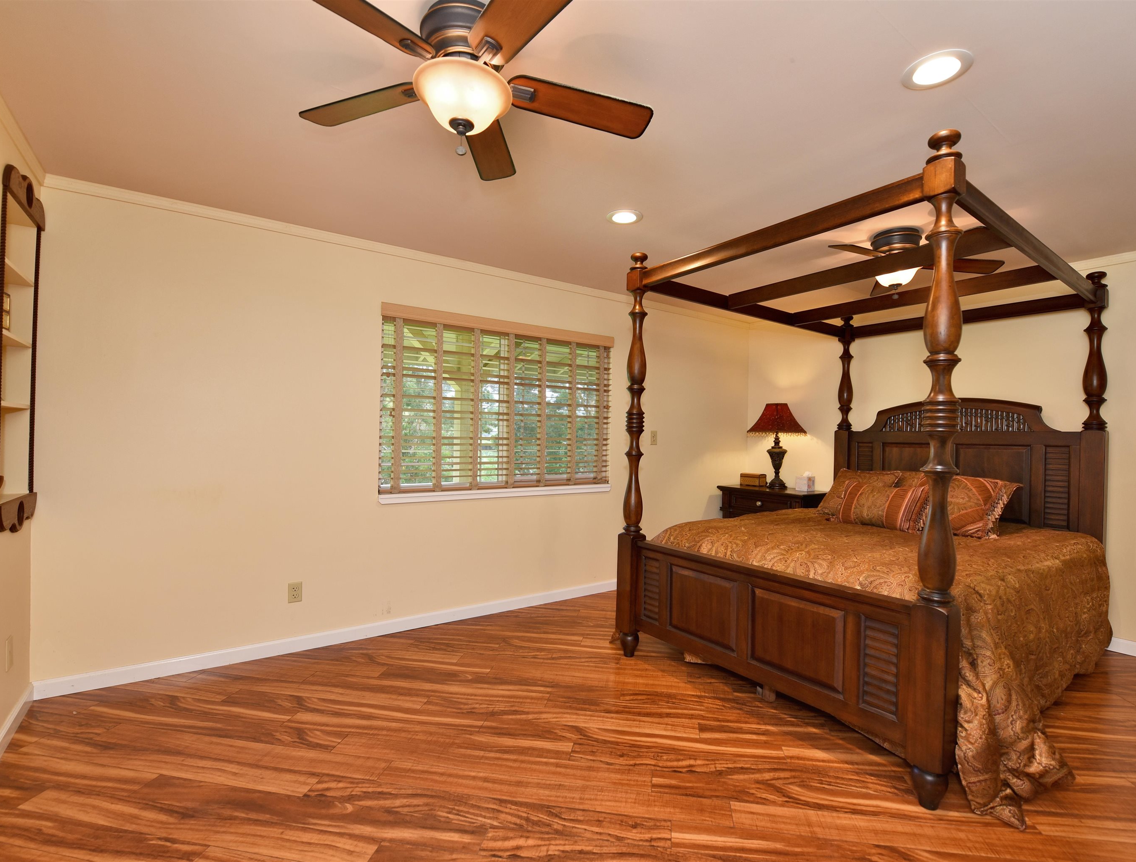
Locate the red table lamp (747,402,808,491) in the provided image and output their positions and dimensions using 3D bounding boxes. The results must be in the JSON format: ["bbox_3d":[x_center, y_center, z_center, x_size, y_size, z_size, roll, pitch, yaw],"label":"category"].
[{"bbox_3d":[1.880,0.142,4.515,0.504,0.772,0.504,1,-1,-35],"label":"red table lamp"}]

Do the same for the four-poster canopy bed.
[{"bbox_3d":[1.793,0.147,2.989,2.458,2.300,1.664,1,-1,-35],"label":"four-poster canopy bed"}]

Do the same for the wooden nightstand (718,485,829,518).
[{"bbox_3d":[1.857,0.920,4.511,0.537,0.780,0.816,1,-1,-35],"label":"wooden nightstand"}]

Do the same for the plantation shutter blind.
[{"bbox_3d":[-0.373,-0.163,3.548,1.823,1.215,0.104,1,-1,-35],"label":"plantation shutter blind"}]

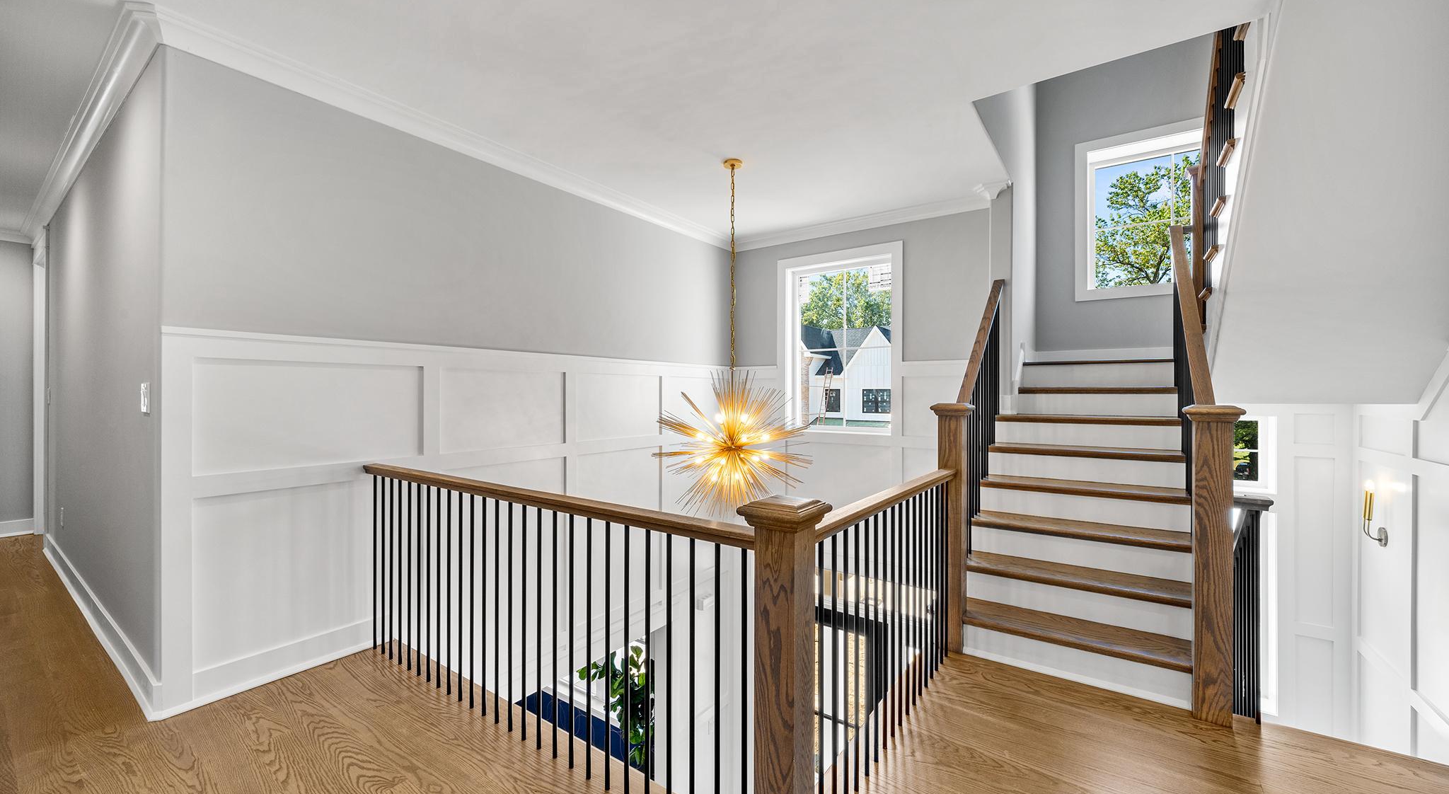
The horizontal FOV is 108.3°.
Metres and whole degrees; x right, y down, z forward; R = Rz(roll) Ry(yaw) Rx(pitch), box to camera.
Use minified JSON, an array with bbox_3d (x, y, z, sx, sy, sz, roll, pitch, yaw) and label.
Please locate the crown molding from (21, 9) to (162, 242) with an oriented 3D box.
[{"bbox_3d":[-4.258,-1.431,3.372,5.080,0.112,0.085,0,0,34],"label":"crown molding"}]

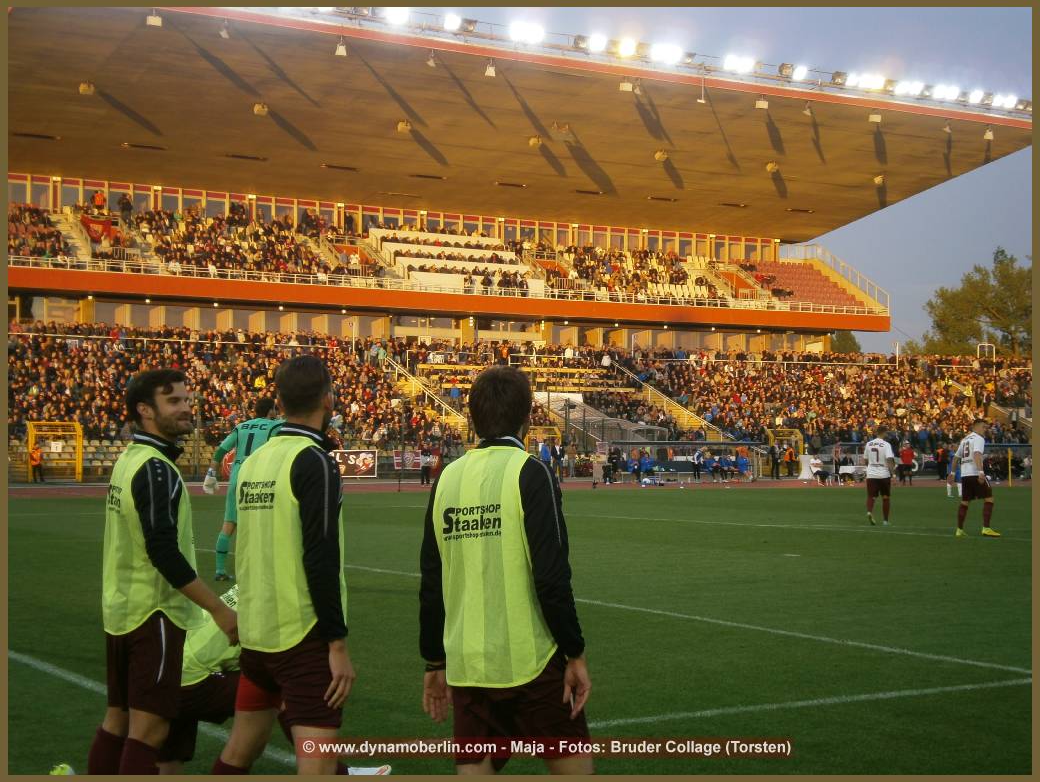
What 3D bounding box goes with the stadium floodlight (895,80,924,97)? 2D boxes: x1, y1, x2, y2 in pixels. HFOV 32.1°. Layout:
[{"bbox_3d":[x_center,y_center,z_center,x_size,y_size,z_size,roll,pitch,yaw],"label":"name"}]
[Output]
[{"bbox_3d":[23.039,-17.893,106.826,1.750,0.950,0.650,1,6,-25],"label":"stadium floodlight"}]

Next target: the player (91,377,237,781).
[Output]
[{"bbox_3d":[-1.294,0.812,6.500,0.500,1.790,0.500,1,-2,-24],"label":"player"}]

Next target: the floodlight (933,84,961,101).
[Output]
[{"bbox_3d":[25.614,-17.927,108.463,1.650,0.950,0.650,1,6,-25],"label":"floodlight"}]

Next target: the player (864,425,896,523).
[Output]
[{"bbox_3d":[6.208,1.455,31.100,0.540,1.720,0.420,0,-2,30],"label":"player"}]

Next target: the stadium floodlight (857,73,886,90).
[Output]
[{"bbox_3d":[20.475,-18.029,105.200,1.750,0.900,0.650,1,6,-25],"label":"stadium floodlight"}]

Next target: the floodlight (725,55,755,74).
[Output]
[{"bbox_3d":[12.143,-18.118,99.910,1.600,1.000,0.650,1,6,-26],"label":"floodlight"}]

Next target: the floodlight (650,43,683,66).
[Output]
[{"bbox_3d":[7.885,-18.112,97.205,1.650,1.050,0.650,1,6,-26],"label":"floodlight"}]

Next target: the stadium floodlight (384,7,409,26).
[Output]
[{"bbox_3d":[-6.043,-18.368,88.364,1.100,0.950,0.600,1,6,-27],"label":"stadium floodlight"}]

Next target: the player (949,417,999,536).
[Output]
[{"bbox_3d":[6.870,1.315,27.300,0.600,1.780,0.500,1,-1,-22],"label":"player"}]

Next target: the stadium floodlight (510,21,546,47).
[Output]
[{"bbox_3d":[0.333,-18.293,92.412,1.750,1.100,0.650,1,6,-27],"label":"stadium floodlight"}]

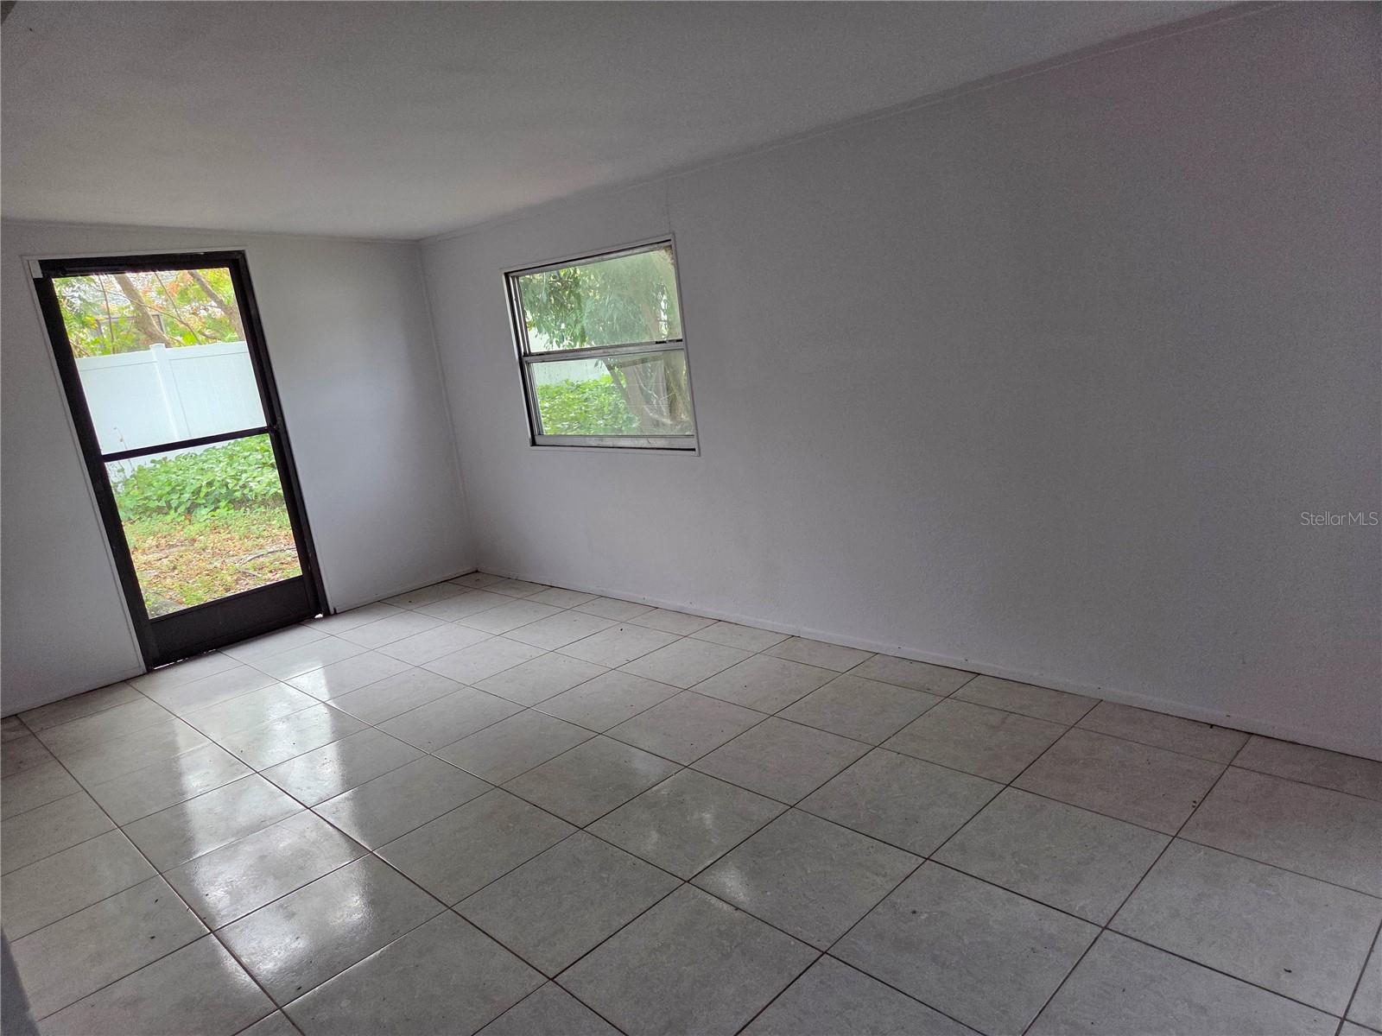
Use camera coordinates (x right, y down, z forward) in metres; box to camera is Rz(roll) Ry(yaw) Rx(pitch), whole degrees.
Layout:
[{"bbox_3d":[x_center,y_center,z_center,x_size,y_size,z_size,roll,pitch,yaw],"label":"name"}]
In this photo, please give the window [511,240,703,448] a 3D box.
[{"bbox_3d":[-0.482,-0.851,4.784,1.345,0.977,0.100,6,18,45],"label":"window"}]

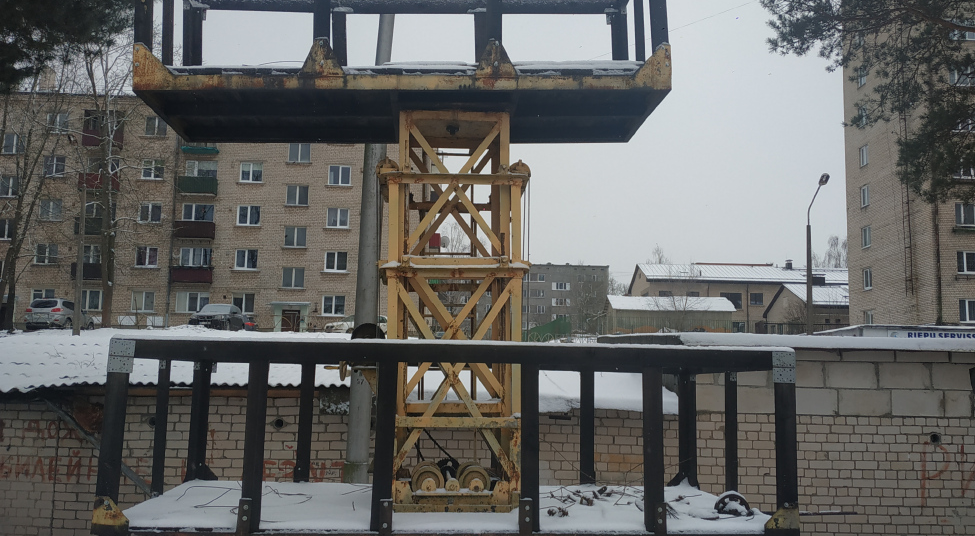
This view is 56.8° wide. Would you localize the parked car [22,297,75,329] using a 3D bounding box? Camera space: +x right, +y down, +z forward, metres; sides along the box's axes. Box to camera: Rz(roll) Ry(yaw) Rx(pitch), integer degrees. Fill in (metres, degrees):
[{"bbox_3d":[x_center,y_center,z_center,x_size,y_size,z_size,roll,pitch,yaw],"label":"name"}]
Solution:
[{"bbox_3d":[-23.320,2.759,49.581,1.890,1.760,4.680,2,-7,-2],"label":"parked car"}]

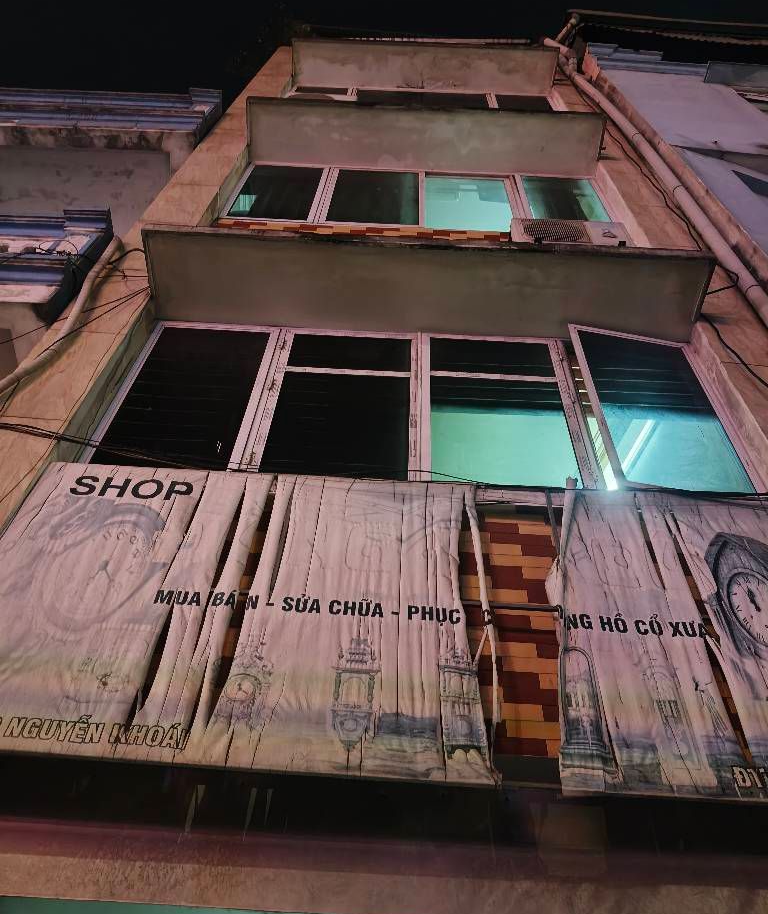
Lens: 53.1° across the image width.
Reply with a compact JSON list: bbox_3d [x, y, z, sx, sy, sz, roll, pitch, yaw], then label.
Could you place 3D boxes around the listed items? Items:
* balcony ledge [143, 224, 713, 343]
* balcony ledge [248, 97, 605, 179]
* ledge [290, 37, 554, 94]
[{"bbox_3d":[0.234,-0.990,4.437,3.166,0.132,0.514,3,-53,1],"label":"balcony ledge"},{"bbox_3d":[0.357,-2.870,6.936,3.166,0.141,0.514,3,-53,1],"label":"balcony ledge"},{"bbox_3d":[0.480,-4.752,9.437,3.166,0.149,0.514,3,-53,1],"label":"ledge"}]

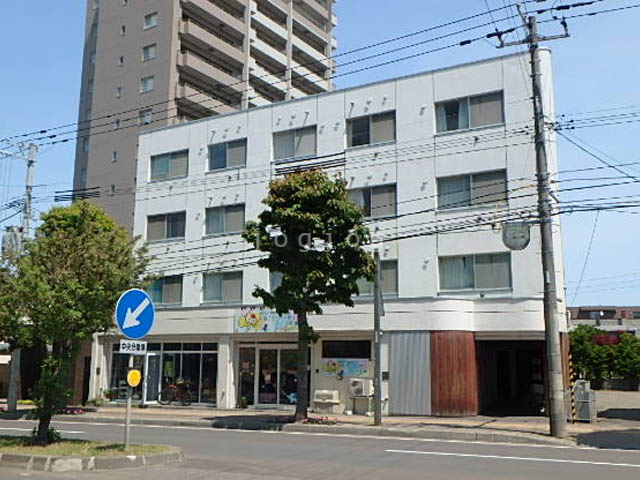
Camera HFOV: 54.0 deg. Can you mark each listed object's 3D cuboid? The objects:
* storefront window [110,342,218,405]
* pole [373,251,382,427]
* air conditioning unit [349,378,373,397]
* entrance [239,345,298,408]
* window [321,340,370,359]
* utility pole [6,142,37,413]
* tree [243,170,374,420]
[{"bbox_3d":[-6.598,5.583,26.345,5.817,2.458,0.200,-5,-11,28],"label":"storefront window"},{"bbox_3d":[1.718,2.879,18.916,0.180,5.190,0.180,-5,-11,28],"label":"pole"},{"bbox_3d":[1.382,5.013,21.349,0.780,0.555,0.300,-5,-11,28],"label":"air conditioning unit"},{"bbox_3d":[-1.864,5.122,23.814,2.944,2.371,0.200,-5,-11,28],"label":"entrance"},{"bbox_3d":[0.947,3.884,22.253,1.910,0.610,0.120,-5,-11,28],"label":"window"},{"bbox_3d":[-12.180,1.337,25.758,0.370,11.062,0.370,-6,-12,27],"label":"utility pole"},{"bbox_3d":[-0.371,1.598,19.671,4.182,7.848,4.182,1,-11,-1],"label":"tree"}]

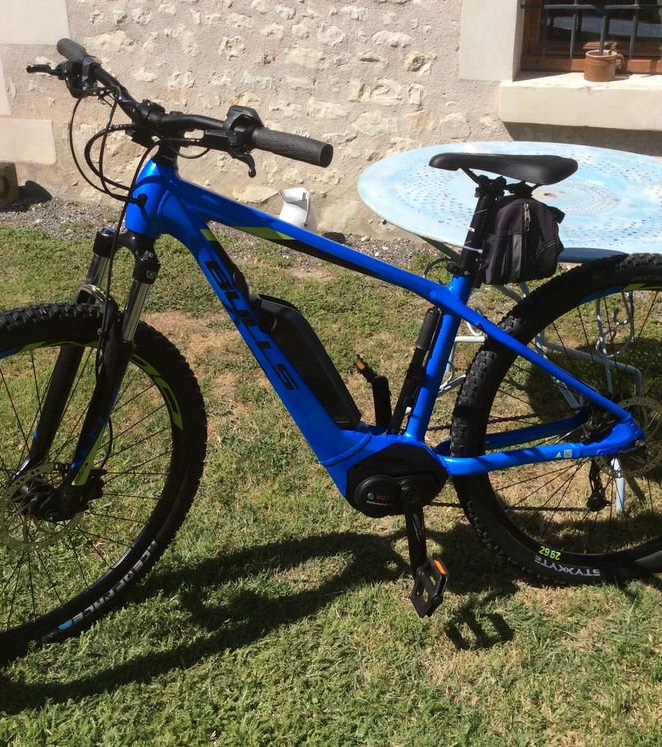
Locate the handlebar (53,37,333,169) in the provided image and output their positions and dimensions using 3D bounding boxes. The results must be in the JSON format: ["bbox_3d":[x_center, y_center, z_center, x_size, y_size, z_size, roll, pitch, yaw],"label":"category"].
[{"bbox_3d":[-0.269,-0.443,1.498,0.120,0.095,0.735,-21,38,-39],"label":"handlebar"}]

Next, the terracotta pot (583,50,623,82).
[{"bbox_3d":[1.139,-1.278,3.843,0.158,0.108,0.127,4,23,11],"label":"terracotta pot"}]

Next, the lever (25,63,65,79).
[{"bbox_3d":[-0.500,-0.528,1.613,0.110,0.022,0.027,20,30,33],"label":"lever"}]

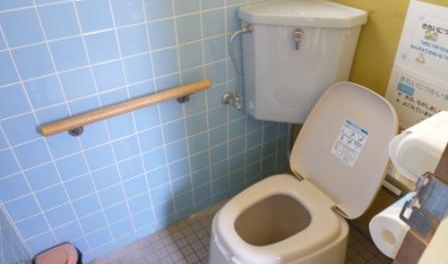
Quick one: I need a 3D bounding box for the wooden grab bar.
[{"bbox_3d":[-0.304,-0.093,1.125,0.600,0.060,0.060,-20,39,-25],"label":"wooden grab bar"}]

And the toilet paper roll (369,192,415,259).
[{"bbox_3d":[0.371,0.187,0.651,0.115,0.097,0.097,-20,39,-25],"label":"toilet paper roll"}]

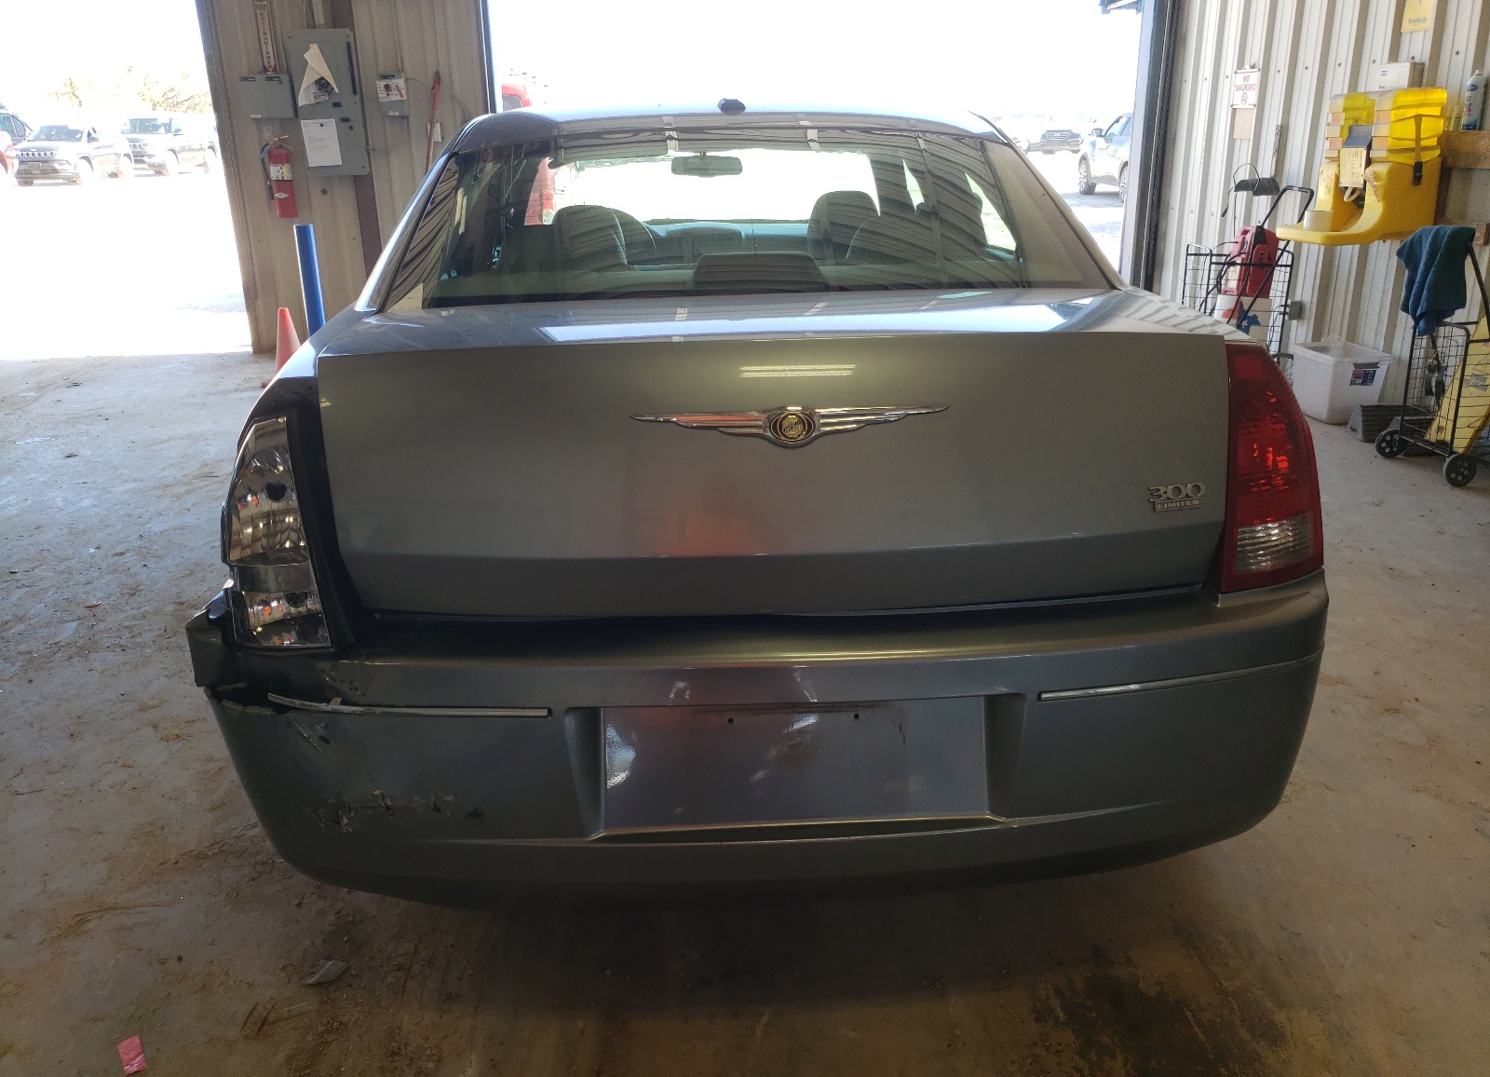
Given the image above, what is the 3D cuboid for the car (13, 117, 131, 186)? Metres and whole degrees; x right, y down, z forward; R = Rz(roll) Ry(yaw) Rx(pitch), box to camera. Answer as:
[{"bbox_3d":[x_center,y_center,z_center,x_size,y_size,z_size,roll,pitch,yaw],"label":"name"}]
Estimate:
[{"bbox_3d":[-20.190,-11.589,33.682,1.870,1.700,4.550,-4,20,-6],"label":"car"}]

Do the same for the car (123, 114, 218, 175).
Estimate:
[{"bbox_3d":[-19.632,-13.345,37.986,1.900,1.740,4.650,-2,20,-2],"label":"car"}]

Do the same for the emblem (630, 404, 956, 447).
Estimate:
[{"bbox_3d":[0.061,-0.147,1.490,0.425,0.056,0.022,-3,20,-3],"label":"emblem"}]

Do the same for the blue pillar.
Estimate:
[{"bbox_3d":[-2.597,-1.431,6.767,0.118,0.900,0.118,-3,20,-3],"label":"blue pillar"}]

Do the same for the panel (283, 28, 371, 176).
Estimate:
[{"bbox_3d":[-2.652,-2.798,7.209,0.380,0.870,0.140,-3,20,-3],"label":"panel"}]

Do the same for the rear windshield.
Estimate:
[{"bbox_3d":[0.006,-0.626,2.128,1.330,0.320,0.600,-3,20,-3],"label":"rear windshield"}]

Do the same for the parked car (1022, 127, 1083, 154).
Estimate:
[{"bbox_3d":[13.450,-17.239,47.683,1.840,1.580,4.600,4,21,14],"label":"parked car"}]

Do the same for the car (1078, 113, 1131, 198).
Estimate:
[{"bbox_3d":[7.967,-7.510,21.782,1.860,1.650,4.600,-2,20,-1],"label":"car"}]

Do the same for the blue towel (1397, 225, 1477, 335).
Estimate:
[{"bbox_3d":[2.674,-0.999,4.353,0.130,0.400,0.260,-3,20,-3],"label":"blue towel"}]

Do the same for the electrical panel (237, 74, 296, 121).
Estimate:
[{"bbox_3d":[-3.039,-2.825,7.163,0.320,0.265,0.120,-3,20,-3],"label":"electrical panel"}]

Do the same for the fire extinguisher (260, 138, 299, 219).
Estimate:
[{"bbox_3d":[-3.036,-2.350,7.302,0.170,0.515,0.150,-3,20,-3],"label":"fire extinguisher"}]

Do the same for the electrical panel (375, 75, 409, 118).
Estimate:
[{"bbox_3d":[-2.248,-2.854,7.205,0.165,0.260,0.110,-3,20,-3],"label":"electrical panel"}]

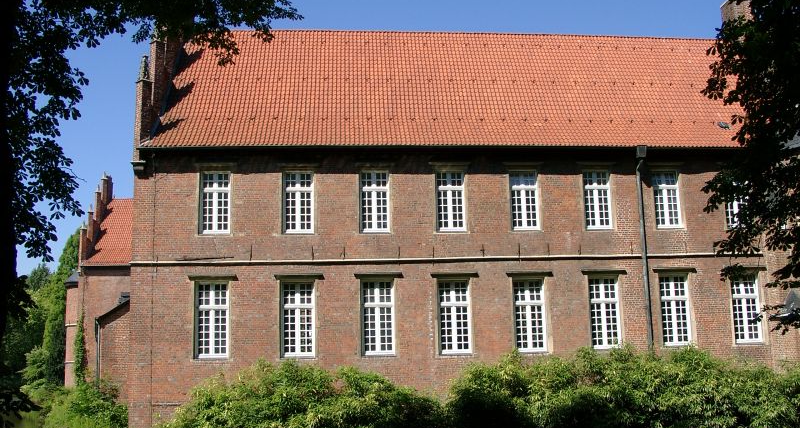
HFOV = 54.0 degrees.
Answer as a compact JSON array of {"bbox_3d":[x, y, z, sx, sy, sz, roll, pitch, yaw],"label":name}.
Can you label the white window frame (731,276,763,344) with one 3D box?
[{"bbox_3d":[13.249,3.682,30.060,1.134,2.722,0.180,-1,-9,-6],"label":"white window frame"}]

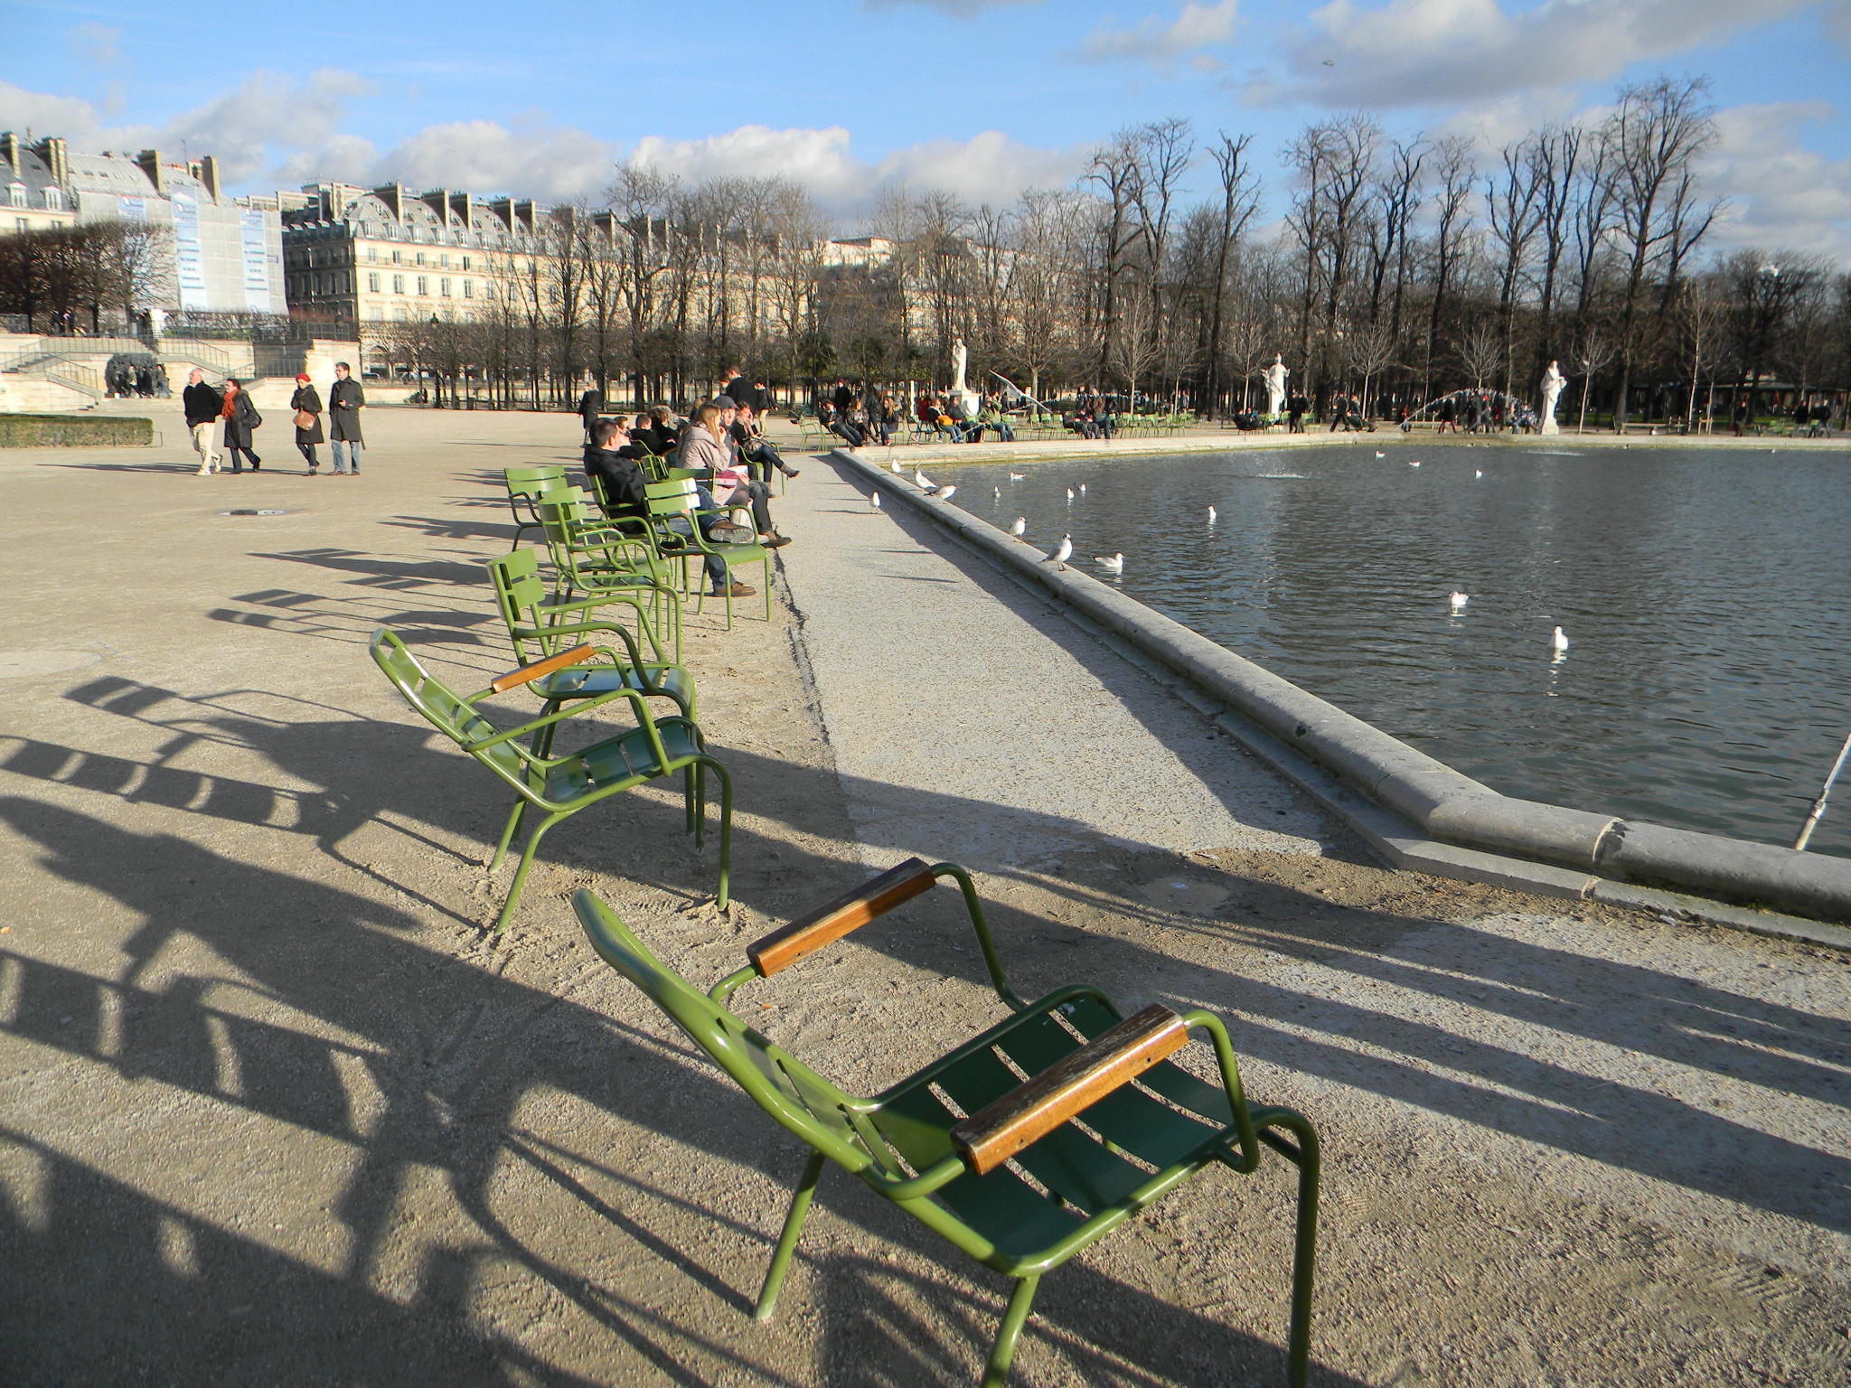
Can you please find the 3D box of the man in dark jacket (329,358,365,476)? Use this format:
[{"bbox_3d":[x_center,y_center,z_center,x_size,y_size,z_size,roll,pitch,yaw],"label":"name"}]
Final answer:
[{"bbox_3d":[-9.086,-4.303,23.494,0.550,1.780,0.420,5,12,20],"label":"man in dark jacket"}]

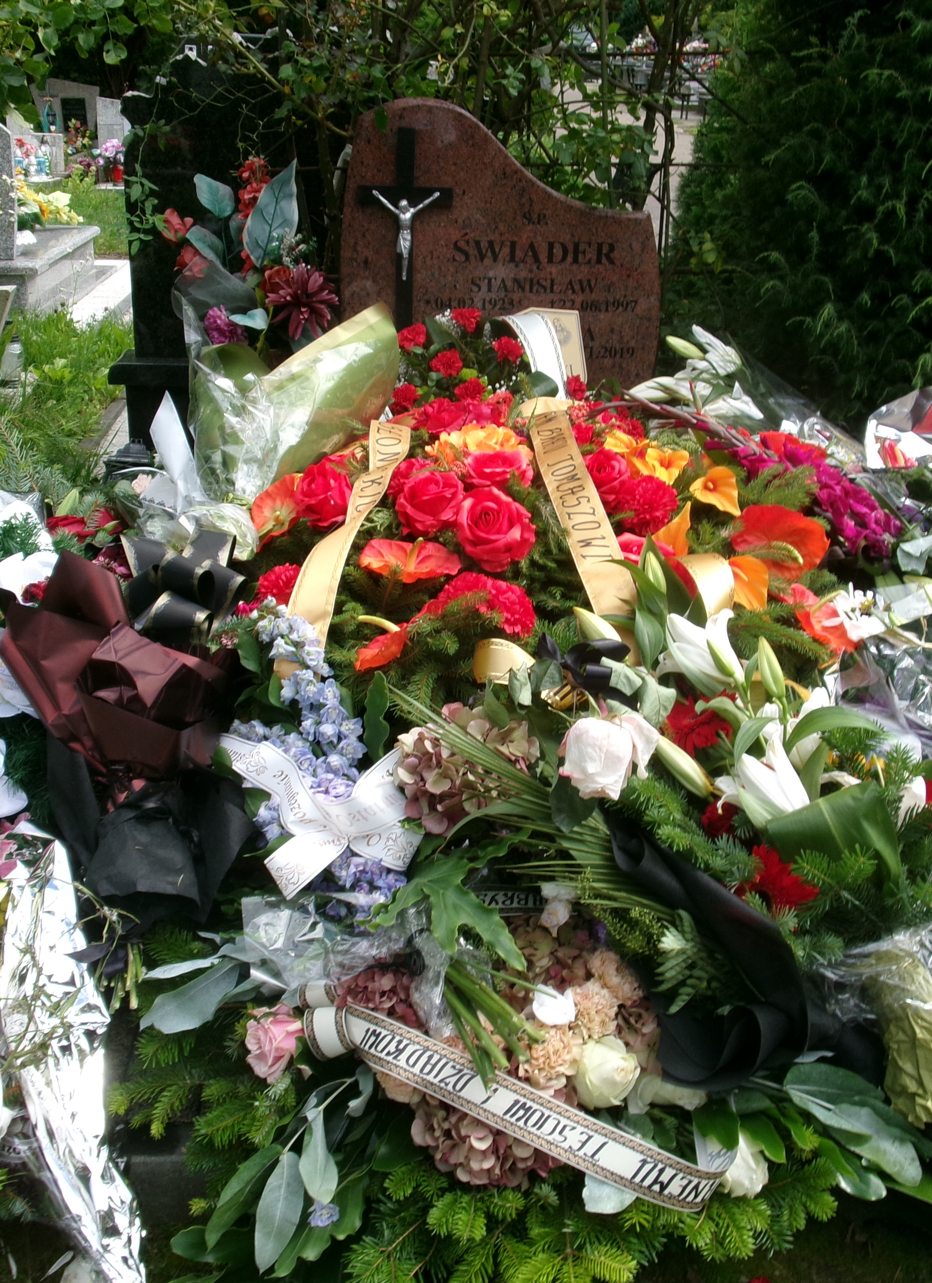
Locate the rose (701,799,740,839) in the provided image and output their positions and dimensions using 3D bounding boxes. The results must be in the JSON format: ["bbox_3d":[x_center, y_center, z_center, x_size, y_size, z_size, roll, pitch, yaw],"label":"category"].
[{"bbox_3d":[0.304,0.212,1.660,0.050,0.050,0.045,2,-1,5],"label":"rose"}]

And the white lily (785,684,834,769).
[{"bbox_3d":[0.455,0.112,1.830,0.075,0.100,0.085,-3,-8,-10],"label":"white lily"}]

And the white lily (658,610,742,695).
[{"bbox_3d":[0.305,0.015,1.800,0.090,0.100,0.095,-1,19,-42],"label":"white lily"}]

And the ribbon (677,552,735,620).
[{"bbox_3d":[0.351,-0.080,2.000,0.075,0.085,0.075,-9,-6,-23],"label":"ribbon"}]

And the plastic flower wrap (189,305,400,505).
[{"bbox_3d":[-0.320,-0.443,2.600,0.390,0.360,0.260,-2,8,-9],"label":"plastic flower wrap"}]

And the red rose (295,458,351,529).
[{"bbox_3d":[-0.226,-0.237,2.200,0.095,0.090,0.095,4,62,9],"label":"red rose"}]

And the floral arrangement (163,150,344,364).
[{"bbox_3d":[-0.432,-0.750,2.750,0.340,0.410,0.230,0,24,0],"label":"floral arrangement"}]

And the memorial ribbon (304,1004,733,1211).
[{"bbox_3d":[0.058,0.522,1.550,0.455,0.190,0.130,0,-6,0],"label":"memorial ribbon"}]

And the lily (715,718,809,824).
[{"bbox_3d":[0.396,0.175,1.860,0.130,0.130,0.110,8,-11,14],"label":"lily"}]

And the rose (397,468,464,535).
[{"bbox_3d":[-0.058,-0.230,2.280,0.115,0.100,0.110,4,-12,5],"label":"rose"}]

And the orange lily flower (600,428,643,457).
[{"bbox_3d":[0.250,-0.313,2.200,0.075,0.060,0.060,6,0,14],"label":"orange lily flower"}]

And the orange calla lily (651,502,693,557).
[{"bbox_3d":[0.309,-0.167,2.100,0.065,0.080,0.065,-5,-8,-14],"label":"orange calla lily"}]

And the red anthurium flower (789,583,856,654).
[{"bbox_3d":[0.440,-0.028,1.710,0.110,0.055,0.095,44,38,6],"label":"red anthurium flower"}]

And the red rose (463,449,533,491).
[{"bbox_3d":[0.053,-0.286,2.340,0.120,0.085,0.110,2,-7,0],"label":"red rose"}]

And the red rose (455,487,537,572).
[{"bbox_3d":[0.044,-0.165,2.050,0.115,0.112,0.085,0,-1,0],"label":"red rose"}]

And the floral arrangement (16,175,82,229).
[{"bbox_3d":[-2.285,-2.380,7.500,0.400,0.320,0.330,2,23,0],"label":"floral arrangement"}]

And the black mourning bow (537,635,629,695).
[{"bbox_3d":[0.154,0.033,1.820,0.120,0.075,0.070,0,2,0],"label":"black mourning bow"}]

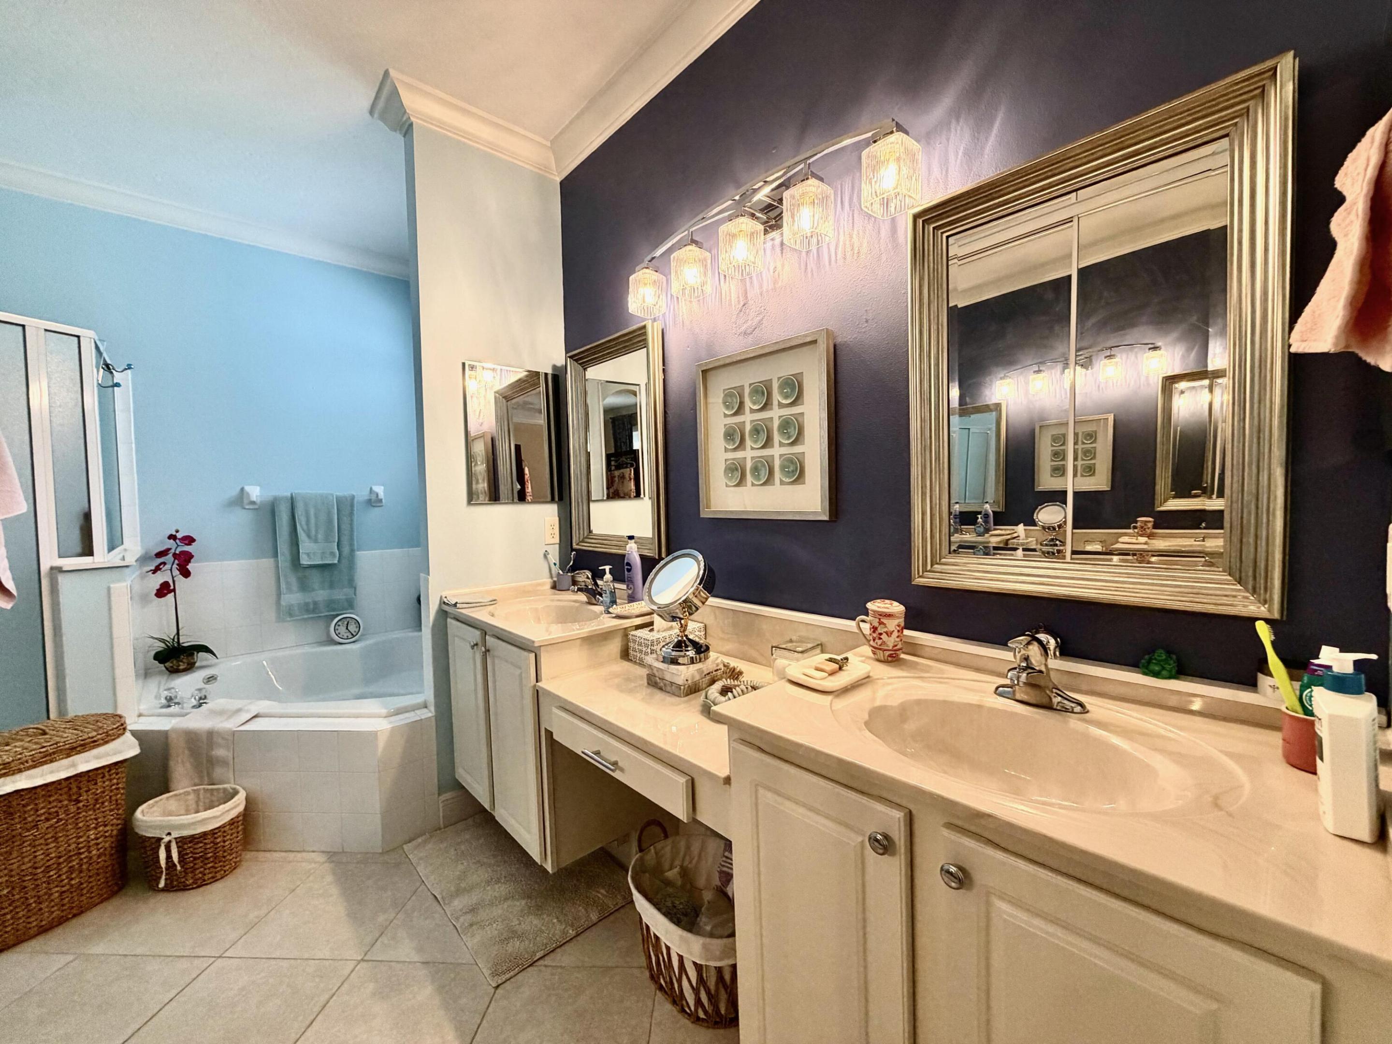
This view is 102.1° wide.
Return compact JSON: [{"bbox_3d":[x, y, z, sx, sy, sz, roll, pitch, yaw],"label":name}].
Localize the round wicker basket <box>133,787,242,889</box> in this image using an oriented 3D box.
[{"bbox_3d":[-1.732,1.083,1.939,0.302,0.252,0.230,-1,2,0],"label":"round wicker basket"}]

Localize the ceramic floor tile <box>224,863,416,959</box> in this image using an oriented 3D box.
[{"bbox_3d":[-1.112,1.205,1.765,0.411,0.010,0.411,-1,2,3],"label":"ceramic floor tile"}]

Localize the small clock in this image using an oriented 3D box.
[{"bbox_3d":[-1.998,0.614,3.224,0.156,0.156,0.045,-3,-13,-42],"label":"small clock"}]

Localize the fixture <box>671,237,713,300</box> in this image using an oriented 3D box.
[{"bbox_3d":[-0.017,-0.784,1.755,0.097,0.136,0.097,-3,3,-42],"label":"fixture"}]

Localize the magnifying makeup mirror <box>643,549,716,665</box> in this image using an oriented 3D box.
[{"bbox_3d":[-0.046,0.239,1.625,0.192,0.309,0.224,-4,3,-42],"label":"magnifying makeup mirror"}]

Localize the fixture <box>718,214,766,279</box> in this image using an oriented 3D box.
[{"bbox_3d":[0.129,-0.782,1.596,0.097,0.136,0.097,-3,3,-42],"label":"fixture"}]

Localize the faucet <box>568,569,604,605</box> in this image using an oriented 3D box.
[{"bbox_3d":[-0.413,0.247,2.146,0.146,0.129,0.158,-4,3,-42],"label":"faucet"}]

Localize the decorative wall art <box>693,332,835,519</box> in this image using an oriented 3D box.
[{"bbox_3d":[0.191,-0.259,1.665,0.037,0.495,0.498,-4,3,-42],"label":"decorative wall art"}]

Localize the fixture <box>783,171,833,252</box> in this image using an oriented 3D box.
[{"bbox_3d":[0.287,-0.779,1.424,0.097,0.136,0.097,-3,3,-42],"label":"fixture"}]

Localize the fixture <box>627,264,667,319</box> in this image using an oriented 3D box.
[{"bbox_3d":[-0.170,-0.787,1.942,0.093,0.122,0.093,-4,3,-42],"label":"fixture"}]

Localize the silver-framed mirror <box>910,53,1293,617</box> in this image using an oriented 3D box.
[{"bbox_3d":[0.711,-0.278,1.085,0.038,0.849,0.606,-4,3,-42],"label":"silver-framed mirror"}]

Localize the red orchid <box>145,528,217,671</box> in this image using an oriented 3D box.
[{"bbox_3d":[-2.501,0.375,2.734,0.252,0.695,0.212,-4,3,-42],"label":"red orchid"}]

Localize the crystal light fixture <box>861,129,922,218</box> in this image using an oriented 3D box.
[{"bbox_3d":[0.440,-0.773,1.266,0.093,0.122,0.093,-4,3,-42],"label":"crystal light fixture"}]

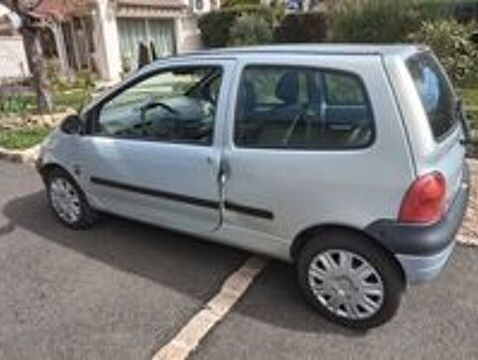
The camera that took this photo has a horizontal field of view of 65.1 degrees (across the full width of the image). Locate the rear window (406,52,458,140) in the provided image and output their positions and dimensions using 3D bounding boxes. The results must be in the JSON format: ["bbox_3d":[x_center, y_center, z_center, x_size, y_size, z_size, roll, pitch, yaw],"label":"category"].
[{"bbox_3d":[1.139,-0.502,2.074,0.100,0.400,1.120,-21,3,38],"label":"rear window"}]

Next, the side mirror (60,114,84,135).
[{"bbox_3d":[-1.167,-0.386,2.623,0.110,0.140,0.180,11,22,32],"label":"side mirror"}]

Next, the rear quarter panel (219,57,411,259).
[{"bbox_3d":[0.355,-0.065,1.867,1.020,1.060,0.230,11,22,32],"label":"rear quarter panel"}]

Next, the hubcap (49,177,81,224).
[{"bbox_3d":[-1.439,0.168,3.108,0.385,0.385,0.050,11,22,32],"label":"hubcap"}]

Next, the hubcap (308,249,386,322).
[{"bbox_3d":[0.536,0.530,1.897,0.385,0.385,0.050,11,22,32],"label":"hubcap"}]

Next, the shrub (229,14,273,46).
[{"bbox_3d":[0.386,-3.913,11.314,1.350,2.000,1.350,-1,18,0],"label":"shrub"}]

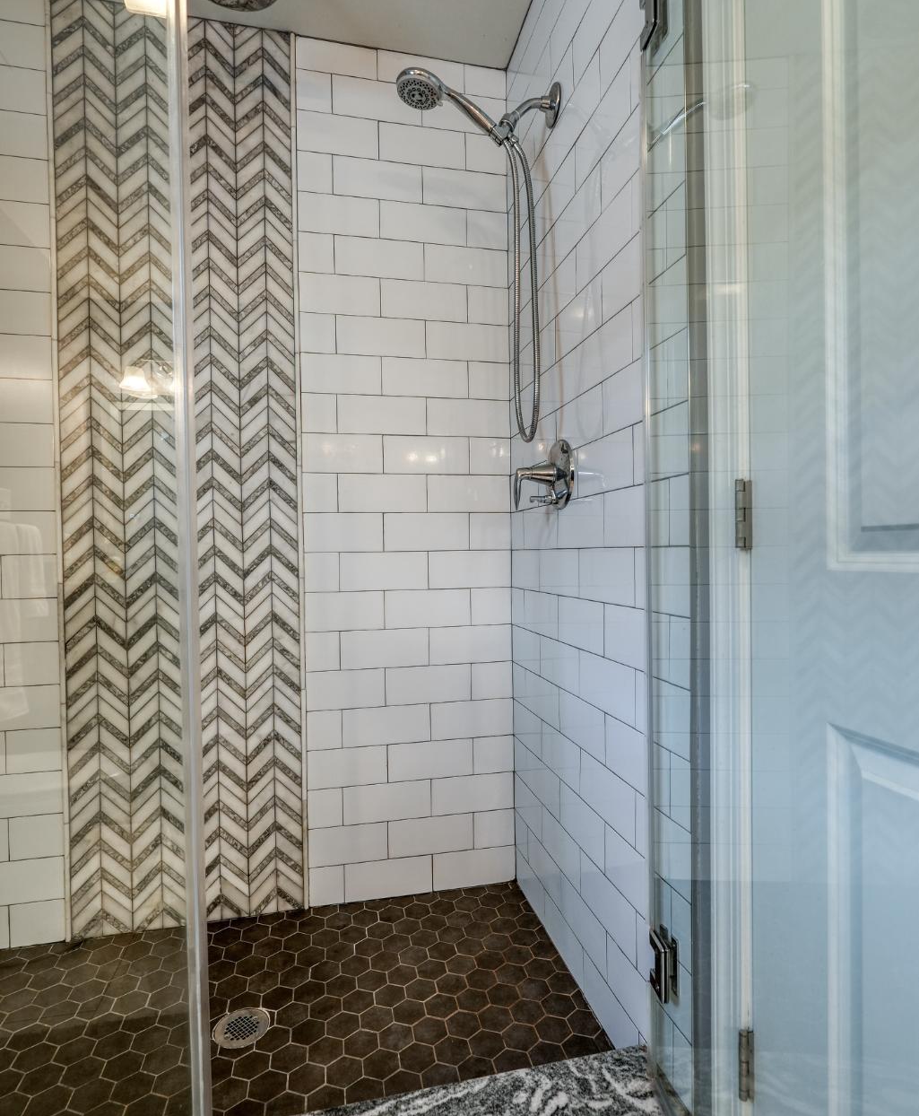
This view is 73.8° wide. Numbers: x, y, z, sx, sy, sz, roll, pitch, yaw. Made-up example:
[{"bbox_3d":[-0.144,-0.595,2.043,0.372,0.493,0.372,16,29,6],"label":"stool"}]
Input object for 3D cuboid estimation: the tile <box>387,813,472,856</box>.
[{"bbox_3d":[-0.081,0.813,1.794,0.252,0.109,0.010,-1,1,-12],"label":"tile"}]

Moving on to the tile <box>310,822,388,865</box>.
[{"bbox_3d":[-0.305,0.793,1.694,0.213,0.106,0.009,-1,1,-12],"label":"tile"}]

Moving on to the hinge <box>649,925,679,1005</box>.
[{"bbox_3d":[0.323,0.644,0.971,0.035,0.087,0.055,-1,1,-13],"label":"hinge"}]

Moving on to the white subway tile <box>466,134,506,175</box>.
[{"bbox_3d":[0.080,-1.188,1.808,0.123,0.109,0.010,-1,1,-12],"label":"white subway tile"}]

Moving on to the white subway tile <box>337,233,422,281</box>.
[{"bbox_3d":[-0.218,-0.820,1.684,0.242,0.105,0.010,-1,1,-13],"label":"white subway tile"}]

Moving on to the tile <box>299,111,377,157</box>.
[{"bbox_3d":[-0.330,-1.156,1.681,0.213,0.106,0.010,-1,1,-12],"label":"tile"}]

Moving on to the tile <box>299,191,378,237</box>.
[{"bbox_3d":[-0.324,-0.926,1.659,0.212,0.105,0.010,-1,1,-13],"label":"tile"}]

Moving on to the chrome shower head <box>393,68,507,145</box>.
[{"bbox_3d":[-0.011,-1.018,1.407,0.262,0.082,0.104,16,-3,-12],"label":"chrome shower head"}]

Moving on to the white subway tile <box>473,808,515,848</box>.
[{"bbox_3d":[0.098,0.765,1.735,0.117,0.103,0.009,-1,1,-12],"label":"white subway tile"}]

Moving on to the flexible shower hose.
[{"bbox_3d":[0.149,-0.631,1.446,0.078,0.705,0.045,-1,1,-13],"label":"flexible shower hose"}]

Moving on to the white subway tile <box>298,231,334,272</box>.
[{"bbox_3d":[-0.387,-0.826,1.663,0.095,0.106,0.009,-1,1,-12],"label":"white subway tile"}]

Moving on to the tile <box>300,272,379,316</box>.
[{"bbox_3d":[-0.333,-0.738,1.724,0.221,0.109,0.010,-1,1,-12],"label":"tile"}]

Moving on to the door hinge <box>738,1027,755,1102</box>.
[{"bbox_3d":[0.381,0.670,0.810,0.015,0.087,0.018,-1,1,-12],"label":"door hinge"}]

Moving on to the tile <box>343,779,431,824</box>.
[{"bbox_3d":[-0.198,0.677,1.701,0.242,0.105,0.010,-1,1,-13],"label":"tile"}]

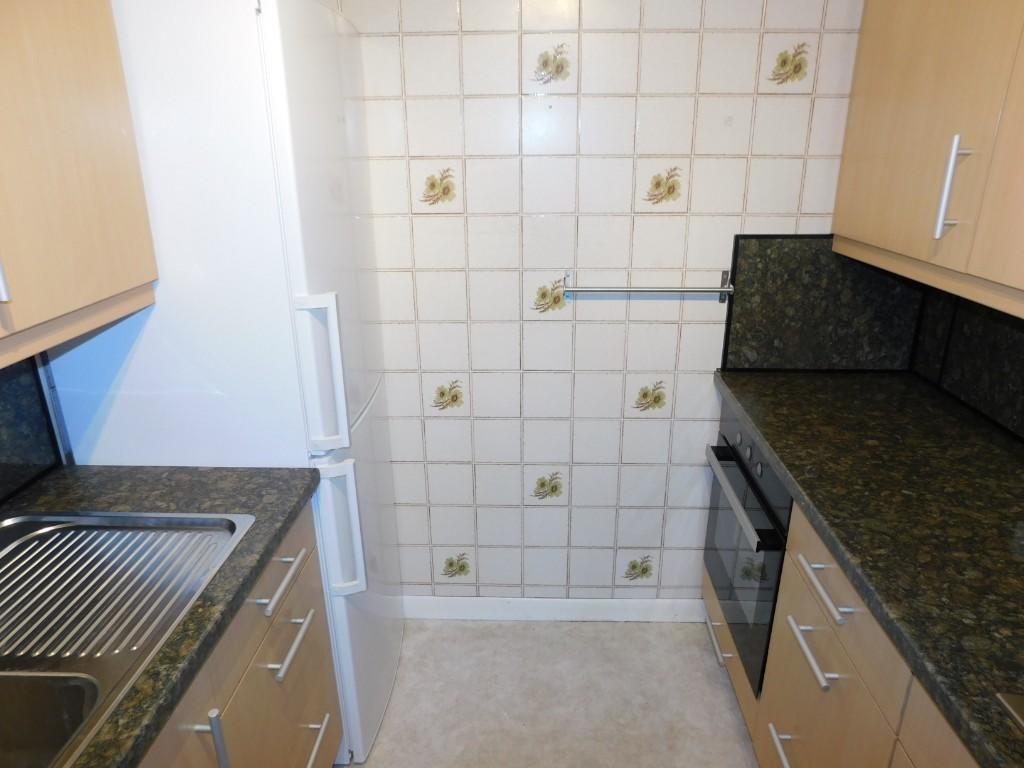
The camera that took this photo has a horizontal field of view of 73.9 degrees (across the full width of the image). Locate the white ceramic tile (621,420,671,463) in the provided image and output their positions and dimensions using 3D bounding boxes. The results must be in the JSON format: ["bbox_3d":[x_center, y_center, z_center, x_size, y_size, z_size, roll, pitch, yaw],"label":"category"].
[{"bbox_3d":[0.413,0.178,2.104,0.150,0.150,0.010,0,19,2],"label":"white ceramic tile"}]

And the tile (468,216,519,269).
[{"bbox_3d":[-0.048,-0.395,1.915,0.150,0.150,0.010,0,20,1],"label":"tile"}]

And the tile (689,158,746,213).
[{"bbox_3d":[0.563,-0.540,1.851,0.150,0.150,0.010,0,20,1],"label":"tile"}]

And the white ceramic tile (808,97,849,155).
[{"bbox_3d":[0.864,-0.677,1.794,0.150,0.150,0.009,0,20,2],"label":"white ceramic tile"}]

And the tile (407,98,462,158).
[{"bbox_3d":[-0.204,-0.683,1.813,0.150,0.150,0.010,0,20,1],"label":"tile"}]

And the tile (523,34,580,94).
[{"bbox_3d":[0.100,-0.826,1.760,0.150,0.150,0.010,0,19,2],"label":"tile"}]

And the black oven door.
[{"bbox_3d":[0.614,0.464,1.879,0.075,0.466,0.591,0,19,3],"label":"black oven door"}]

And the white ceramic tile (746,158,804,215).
[{"bbox_3d":[0.711,-0.538,1.841,0.150,0.150,0.010,0,19,2],"label":"white ceramic tile"}]

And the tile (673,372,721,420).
[{"bbox_3d":[0.564,0.035,2.049,0.150,0.150,0.010,0,19,2],"label":"tile"}]

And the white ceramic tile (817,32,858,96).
[{"bbox_3d":[0.871,-0.831,1.760,0.151,0.150,0.009,0,19,1],"label":"white ceramic tile"}]

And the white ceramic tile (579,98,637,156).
[{"bbox_3d":[0.256,-0.686,1.814,0.150,0.150,0.009,0,20,2],"label":"white ceramic tile"}]

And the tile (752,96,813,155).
[{"bbox_3d":[0.709,-0.680,1.791,0.150,0.150,0.009,0,20,2],"label":"tile"}]

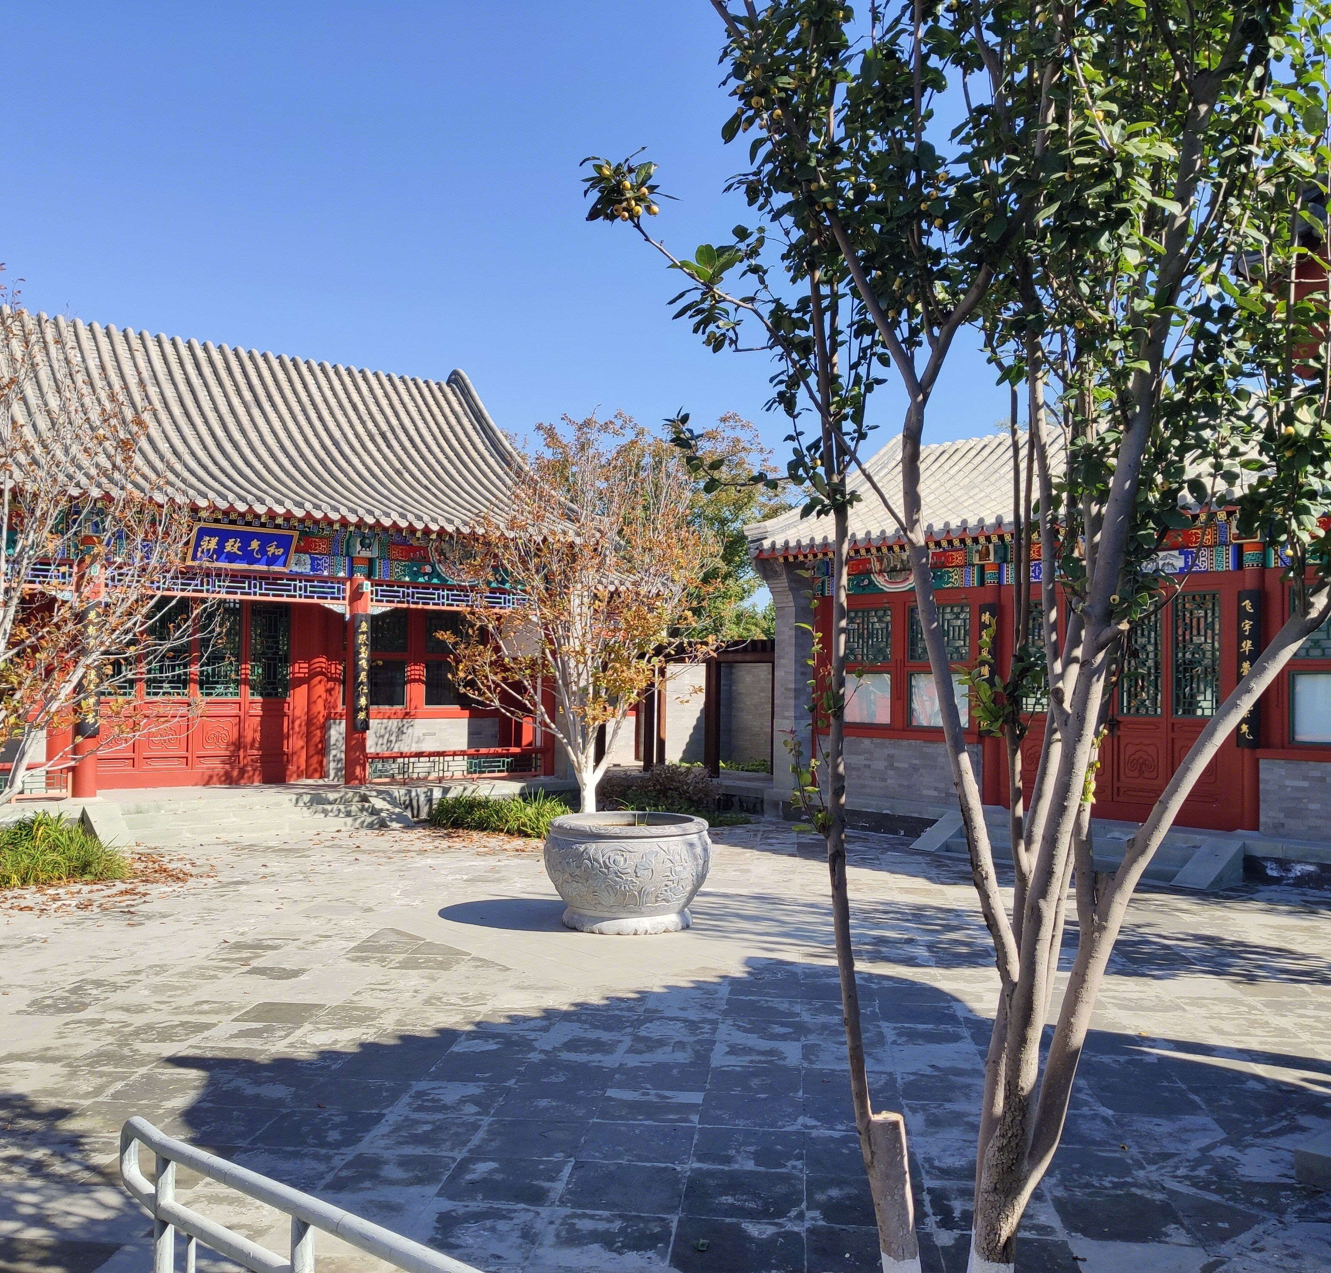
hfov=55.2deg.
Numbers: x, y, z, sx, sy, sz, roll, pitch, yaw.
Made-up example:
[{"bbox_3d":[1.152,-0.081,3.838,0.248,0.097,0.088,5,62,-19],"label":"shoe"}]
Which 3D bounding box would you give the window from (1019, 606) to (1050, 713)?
[{"bbox_3d":[4.480,0.232,15.367,0.070,1.361,0.542,2,-3,-39],"label":"window"}]

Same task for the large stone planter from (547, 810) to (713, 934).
[{"bbox_3d":[-0.287,1.846,10.030,1.317,0.794,1.317,1,-2,0],"label":"large stone planter"}]

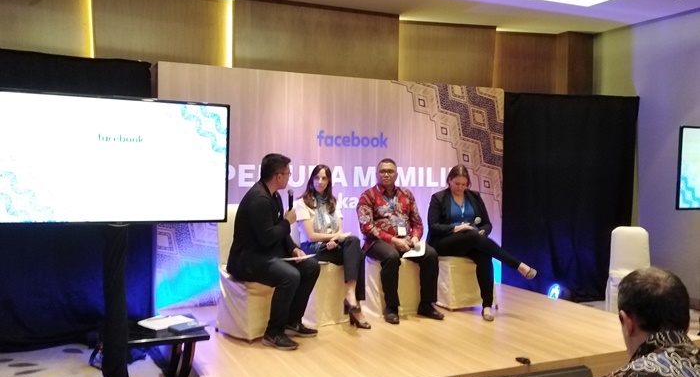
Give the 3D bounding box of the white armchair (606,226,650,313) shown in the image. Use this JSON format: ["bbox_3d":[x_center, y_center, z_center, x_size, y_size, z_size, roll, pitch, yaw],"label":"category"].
[{"bbox_3d":[3.011,0.883,5.645,0.460,0.930,0.530,1,1,21],"label":"white armchair"}]

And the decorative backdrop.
[{"bbox_3d":[-0.020,-0.023,5.149,3.510,2.100,0.180,0,1,-22],"label":"decorative backdrop"}]

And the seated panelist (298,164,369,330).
[{"bbox_3d":[-0.140,0.425,4.199,0.520,1.240,0.740,0,1,-25],"label":"seated panelist"}]

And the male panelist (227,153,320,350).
[{"bbox_3d":[-0.553,0.394,3.839,0.800,1.310,0.540,1,1,38],"label":"male panelist"}]

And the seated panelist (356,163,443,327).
[{"bbox_3d":[0.417,0.399,4.469,0.620,1.290,0.720,0,1,-18],"label":"seated panelist"}]

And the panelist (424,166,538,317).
[{"bbox_3d":[1.121,0.416,4.599,0.820,1.260,0.760,0,1,-10],"label":"panelist"}]

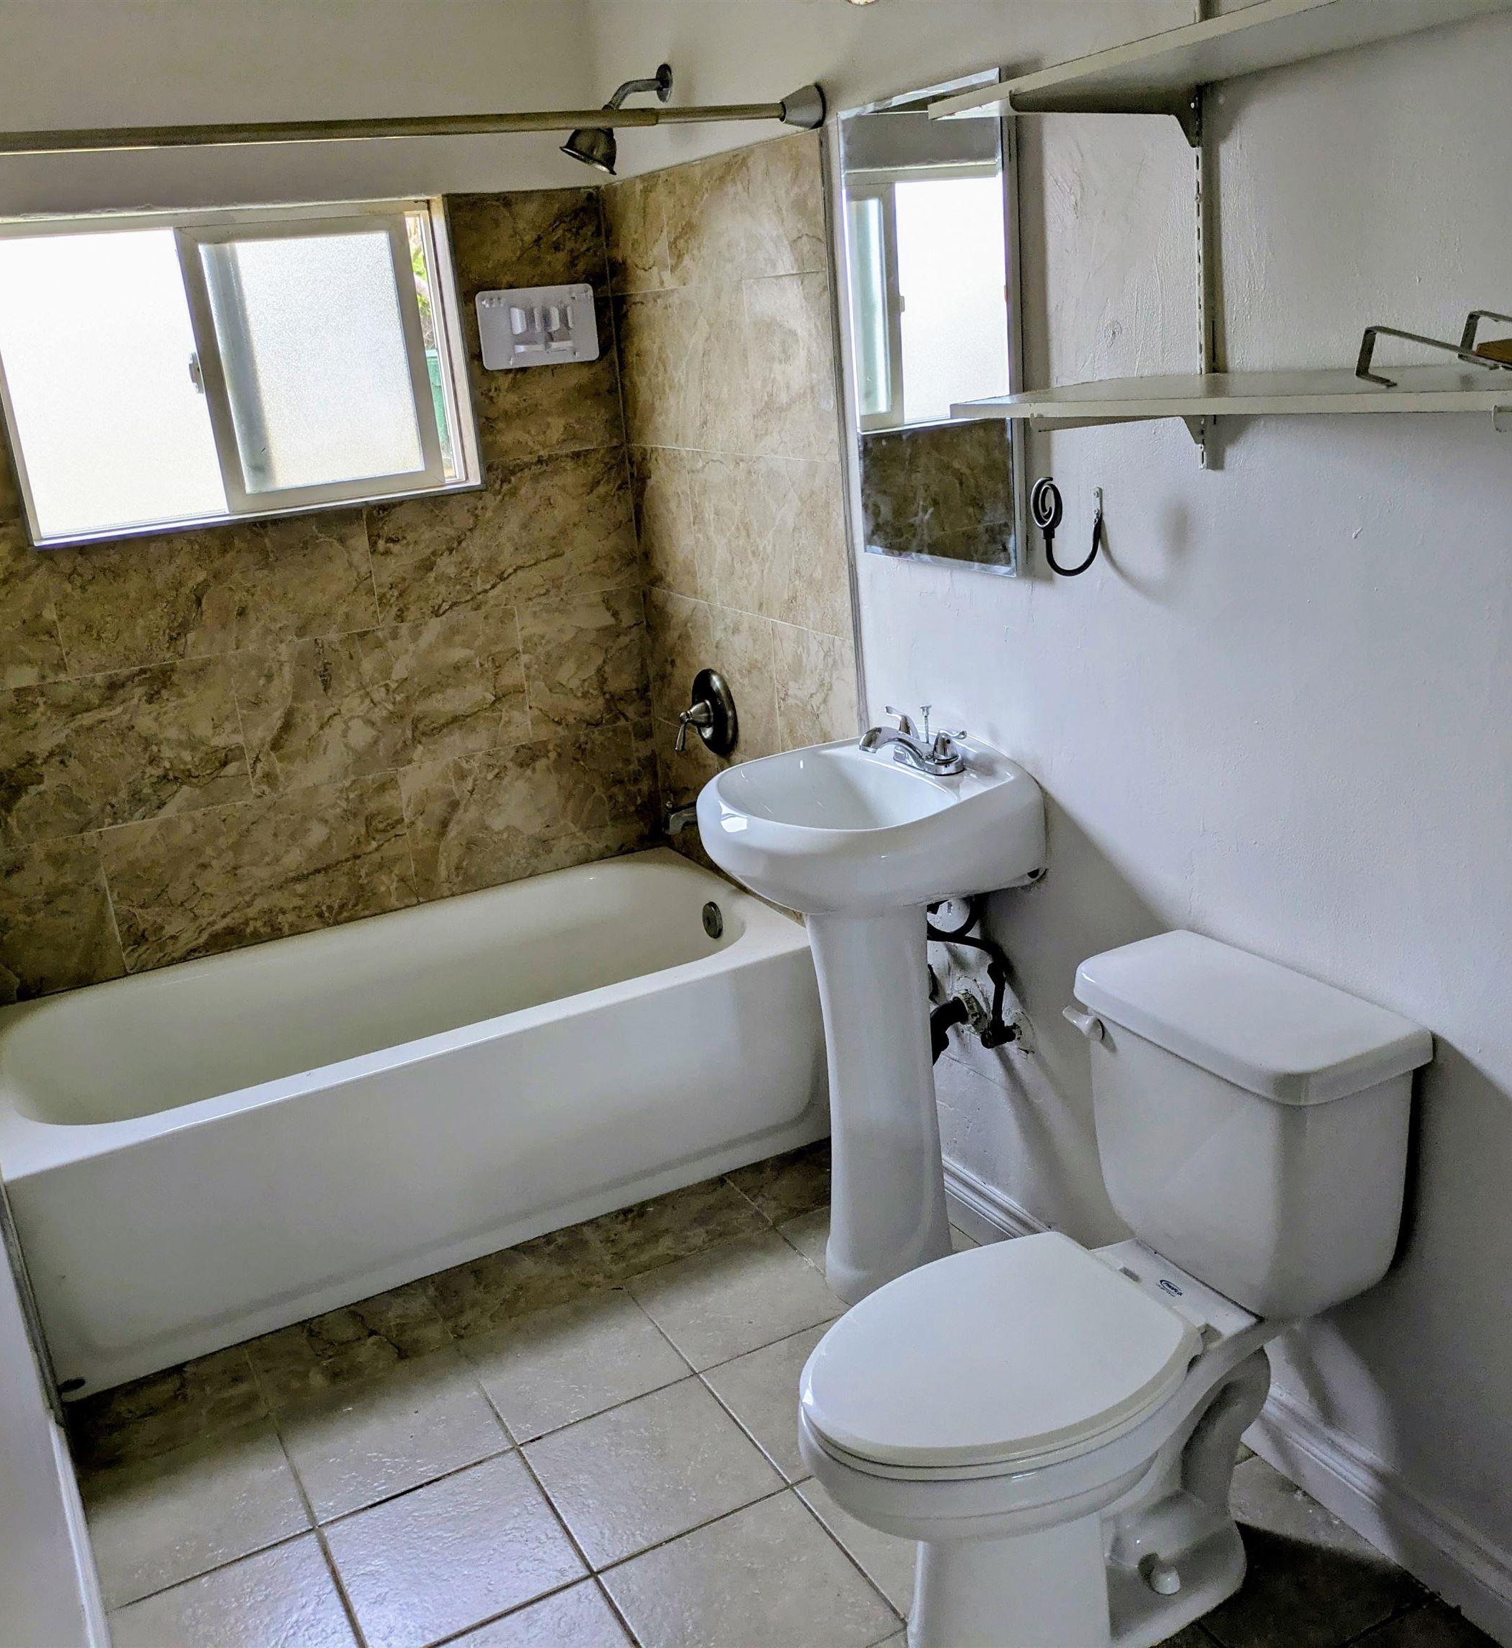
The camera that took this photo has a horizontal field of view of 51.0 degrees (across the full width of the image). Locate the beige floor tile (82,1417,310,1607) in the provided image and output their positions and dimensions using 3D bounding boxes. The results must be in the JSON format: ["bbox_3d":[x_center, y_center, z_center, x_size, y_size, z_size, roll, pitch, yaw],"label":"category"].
[{"bbox_3d":[-0.828,1.008,2.329,0.294,0.010,0.294,-14,20,-25],"label":"beige floor tile"}]

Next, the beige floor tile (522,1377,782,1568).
[{"bbox_3d":[-0.153,0.947,2.329,0.297,0.010,0.296,-14,20,-25],"label":"beige floor tile"}]

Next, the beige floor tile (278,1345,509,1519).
[{"bbox_3d":[-0.561,0.942,2.457,0.305,0.010,0.294,-14,20,-25],"label":"beige floor tile"}]

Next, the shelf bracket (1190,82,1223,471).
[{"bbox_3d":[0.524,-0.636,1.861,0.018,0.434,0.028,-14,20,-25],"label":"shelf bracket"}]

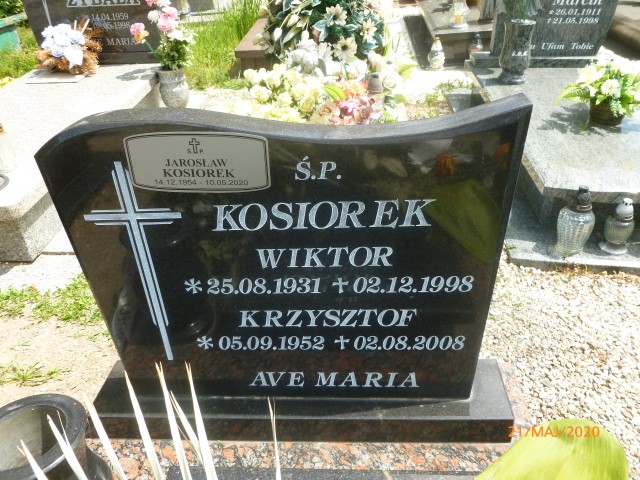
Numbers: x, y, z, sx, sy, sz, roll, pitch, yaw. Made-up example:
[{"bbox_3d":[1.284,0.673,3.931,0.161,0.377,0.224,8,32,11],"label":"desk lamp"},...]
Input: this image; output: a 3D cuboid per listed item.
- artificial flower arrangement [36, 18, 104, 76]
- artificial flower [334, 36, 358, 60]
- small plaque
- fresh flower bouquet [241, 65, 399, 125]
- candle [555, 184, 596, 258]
[{"bbox_3d":[-1.501,-1.156,3.146,0.380,0.260,0.300,0,35,2],"label":"artificial flower arrangement"},{"bbox_3d":[0.172,-1.288,3.482,0.145,0.145,0.070,0,24,2],"label":"artificial flower"},{"bbox_3d":[-0.178,-0.111,0.761,0.208,0.100,0.006,0,35,2],"label":"small plaque"},{"bbox_3d":[0.012,-0.828,3.014,0.900,0.280,0.550,0,35,2],"label":"fresh flower bouquet"},{"bbox_3d":[0.894,-0.074,1.796,0.120,0.245,0.120,0,35,2],"label":"candle"}]

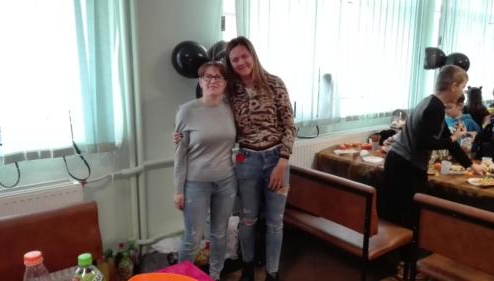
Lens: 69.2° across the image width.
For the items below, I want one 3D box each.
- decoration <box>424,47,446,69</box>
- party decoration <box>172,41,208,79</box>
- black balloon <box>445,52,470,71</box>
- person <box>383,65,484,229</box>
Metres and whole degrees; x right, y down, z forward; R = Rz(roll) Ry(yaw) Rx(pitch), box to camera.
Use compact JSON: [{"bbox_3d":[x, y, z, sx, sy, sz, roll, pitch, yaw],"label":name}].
[{"bbox_3d":[2.658,-1.171,5.100,0.320,0.310,0.320,-8,14,-39],"label":"decoration"},{"bbox_3d":[-0.437,-0.625,2.770,0.290,0.290,0.290,1,11,0],"label":"party decoration"},{"bbox_3d":[3.102,-1.118,5.250,0.310,0.300,0.310,-8,14,-39],"label":"black balloon"},{"bbox_3d":[1.364,0.242,2.625,0.800,1.550,0.470,-2,11,-12],"label":"person"}]

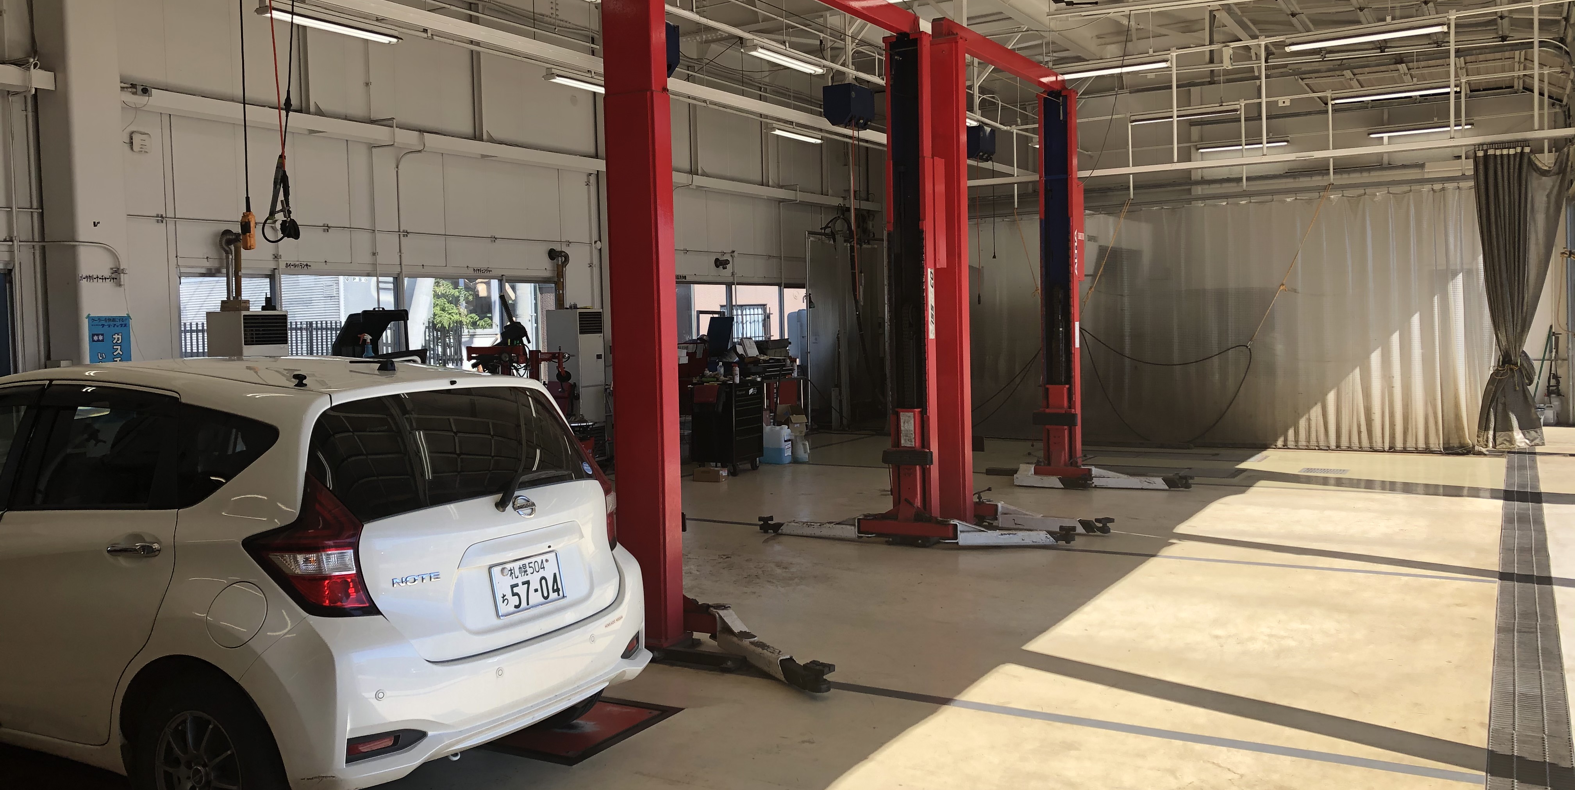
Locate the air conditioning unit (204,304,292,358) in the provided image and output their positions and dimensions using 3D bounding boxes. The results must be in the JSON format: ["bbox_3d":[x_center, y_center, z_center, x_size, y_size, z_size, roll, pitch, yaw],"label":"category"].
[{"bbox_3d":[-4.773,0.173,11.361,0.480,1.830,0.480,1,4,30],"label":"air conditioning unit"}]

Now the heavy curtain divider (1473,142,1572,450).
[{"bbox_3d":[7.972,-1.078,13.860,0.920,3.350,0.450,1,4,30],"label":"heavy curtain divider"}]

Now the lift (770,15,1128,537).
[{"bbox_3d":[1.220,-0.880,9.577,2.170,3.880,1.600,1,4,30],"label":"lift"}]

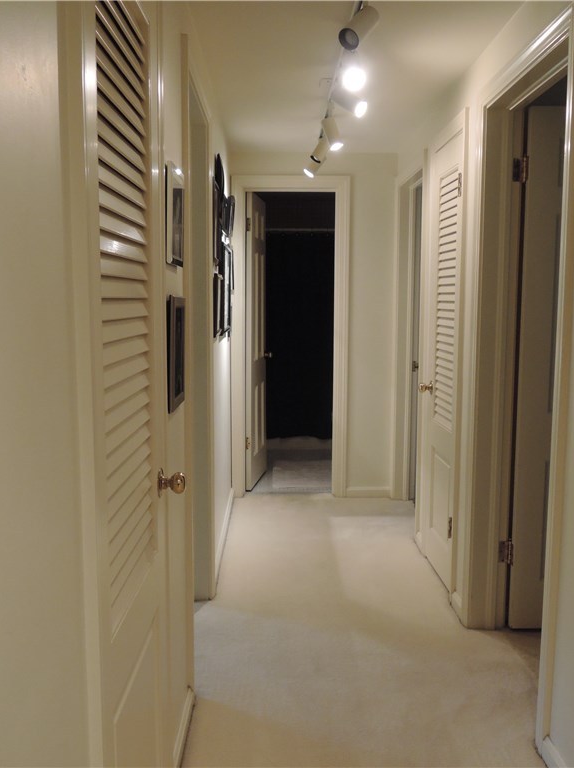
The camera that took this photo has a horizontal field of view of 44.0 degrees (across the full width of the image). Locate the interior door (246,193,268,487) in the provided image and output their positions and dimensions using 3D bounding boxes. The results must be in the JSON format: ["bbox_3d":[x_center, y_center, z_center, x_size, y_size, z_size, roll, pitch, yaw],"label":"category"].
[{"bbox_3d":[-0.214,-0.298,5.156,0.038,2.030,0.600,1,7,8],"label":"interior door"}]

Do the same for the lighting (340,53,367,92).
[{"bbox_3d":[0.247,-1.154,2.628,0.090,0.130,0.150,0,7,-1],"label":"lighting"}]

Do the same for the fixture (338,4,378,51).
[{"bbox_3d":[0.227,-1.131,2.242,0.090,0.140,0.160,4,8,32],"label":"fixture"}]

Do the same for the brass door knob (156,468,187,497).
[{"bbox_3d":[-0.264,0.232,1.666,0.065,0.062,0.062,0,7,-1],"label":"brass door knob"}]

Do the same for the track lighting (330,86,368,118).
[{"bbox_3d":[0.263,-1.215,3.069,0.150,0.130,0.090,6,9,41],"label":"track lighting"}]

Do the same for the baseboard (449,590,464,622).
[{"bbox_3d":[0.736,0.959,3.086,0.015,0.063,0.250,0,7,-1],"label":"baseboard"}]

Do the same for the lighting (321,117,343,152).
[{"bbox_3d":[0.227,-1.229,3.490,0.090,0.170,0.120,-3,7,-25],"label":"lighting"}]

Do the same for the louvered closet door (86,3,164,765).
[{"bbox_3d":[-0.310,0.140,1.388,0.036,2.030,0.670,0,7,-1],"label":"louvered closet door"}]

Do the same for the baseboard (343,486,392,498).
[{"bbox_3d":[0.565,0.753,4.886,0.300,0.065,0.015,0,7,-1],"label":"baseboard"}]

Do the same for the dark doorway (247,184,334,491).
[{"bbox_3d":[0.025,-0.243,4.825,0.610,2.050,0.130,0,7,-1],"label":"dark doorway"}]

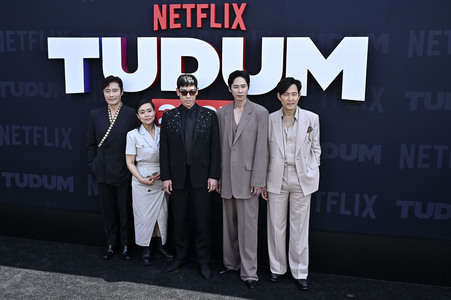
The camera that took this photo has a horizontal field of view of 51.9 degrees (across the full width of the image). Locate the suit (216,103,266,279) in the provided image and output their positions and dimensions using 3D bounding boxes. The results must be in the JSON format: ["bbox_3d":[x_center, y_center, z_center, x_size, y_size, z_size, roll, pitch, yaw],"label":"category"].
[{"bbox_3d":[0.160,0.348,4.170,0.440,1.580,0.340,3,9,12],"label":"suit"}]

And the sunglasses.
[{"bbox_3d":[-0.323,-0.515,4.127,0.145,0.048,0.130,1,13,-1],"label":"sunglasses"}]

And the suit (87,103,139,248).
[{"bbox_3d":[-1.084,0.277,4.597,0.480,1.465,0.300,0,9,-8],"label":"suit"}]

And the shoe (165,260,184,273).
[{"bbox_3d":[-0.456,1.069,4.445,0.105,0.110,0.300,9,12,41],"label":"shoe"}]

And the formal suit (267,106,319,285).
[{"bbox_3d":[0.599,0.386,4.134,0.450,1.510,0.340,3,9,10],"label":"formal suit"}]

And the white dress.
[{"bbox_3d":[-0.740,0.353,4.476,0.380,1.185,0.290,-2,10,-15],"label":"white dress"}]

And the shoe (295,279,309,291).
[{"bbox_3d":[0.673,1.137,4.144,0.105,0.105,0.295,0,9,-6],"label":"shoe"}]

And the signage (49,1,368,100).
[{"bbox_3d":[-0.259,-0.909,4.281,3.016,0.821,0.120,3,9,13],"label":"signage"}]

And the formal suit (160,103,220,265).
[{"bbox_3d":[-0.320,0.342,4.301,0.540,1.535,0.320,1,9,-1],"label":"formal suit"}]

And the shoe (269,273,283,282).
[{"bbox_3d":[0.483,1.110,4.293,0.105,0.105,0.295,3,10,15],"label":"shoe"}]

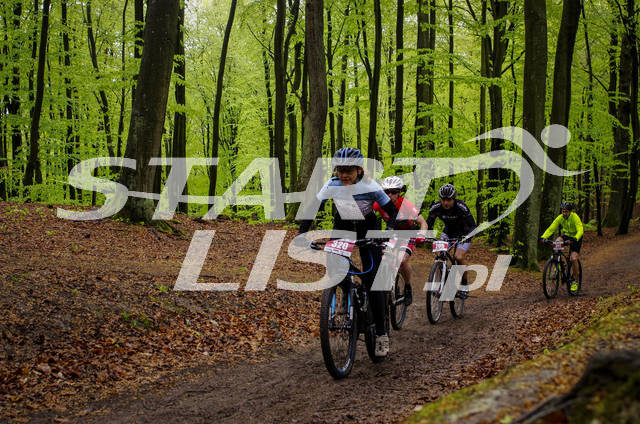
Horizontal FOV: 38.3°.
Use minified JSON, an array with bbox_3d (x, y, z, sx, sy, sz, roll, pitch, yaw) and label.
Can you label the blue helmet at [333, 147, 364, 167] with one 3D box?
[{"bbox_3d":[0.211,-0.409,6.870,0.220,0.160,0.280,1,8,18],"label":"blue helmet"}]

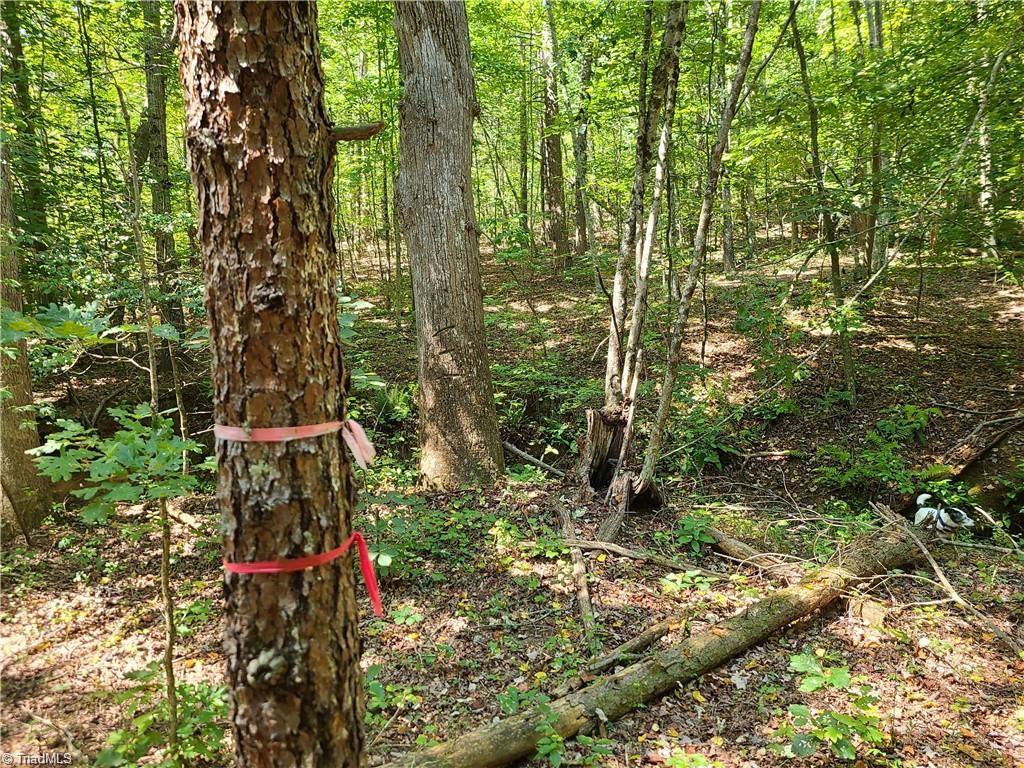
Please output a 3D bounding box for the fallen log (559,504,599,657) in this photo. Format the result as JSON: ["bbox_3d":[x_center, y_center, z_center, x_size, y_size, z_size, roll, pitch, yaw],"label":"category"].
[{"bbox_3d":[0.341,0.983,4.252,0.085,0.075,2.145,-2,6,1],"label":"fallen log"}]

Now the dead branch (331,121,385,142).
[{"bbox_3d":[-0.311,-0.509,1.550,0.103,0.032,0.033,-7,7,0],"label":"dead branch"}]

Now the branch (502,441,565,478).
[{"bbox_3d":[0.200,0.735,7.600,0.060,0.060,0.887,-8,23,-43],"label":"branch"}]

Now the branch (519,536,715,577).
[{"bbox_3d":[0.592,0.963,4.335,1.213,0.070,0.170,2,8,35],"label":"branch"}]

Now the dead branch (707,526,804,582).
[{"bbox_3d":[1.297,0.925,4.201,0.115,0.115,0.741,-5,7,-19],"label":"dead branch"}]

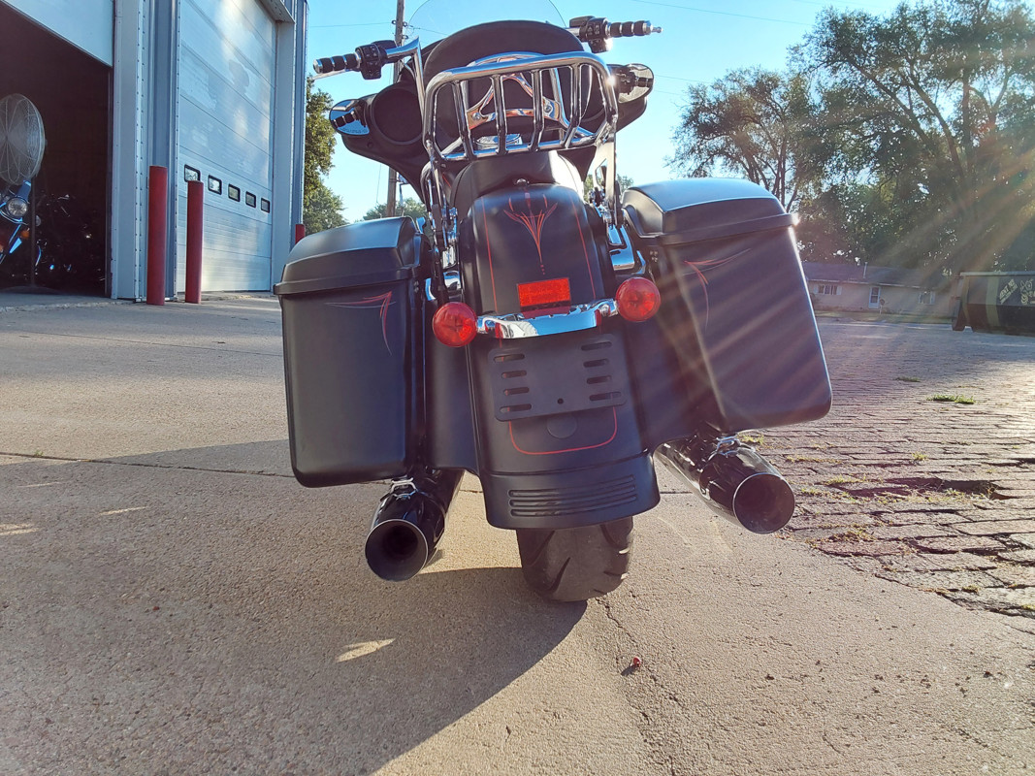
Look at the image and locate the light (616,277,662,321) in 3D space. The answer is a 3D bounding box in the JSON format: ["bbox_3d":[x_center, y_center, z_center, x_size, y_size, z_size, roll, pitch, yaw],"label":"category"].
[{"bbox_3d":[0.170,-0.127,1.200,0.062,0.062,0.065,-8,7,0],"label":"light"}]

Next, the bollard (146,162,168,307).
[{"bbox_3d":[-2.925,-1.231,6.785,0.131,1.091,0.131,3,7,-4],"label":"bollard"}]

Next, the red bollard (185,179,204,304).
[{"bbox_3d":[-2.992,-1.344,7.723,0.133,1.101,0.133,3,7,-4],"label":"red bollard"}]

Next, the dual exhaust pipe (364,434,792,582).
[{"bbox_3d":[0.090,0.169,1.574,0.630,0.130,0.700,-8,7,0],"label":"dual exhaust pipe"}]

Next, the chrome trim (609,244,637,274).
[{"bbox_3d":[0.175,-0.215,1.400,0.042,0.045,0.070,-8,7,0],"label":"chrome trim"}]

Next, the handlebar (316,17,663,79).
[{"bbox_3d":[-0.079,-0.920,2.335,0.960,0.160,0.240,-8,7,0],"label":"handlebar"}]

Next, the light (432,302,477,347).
[{"bbox_3d":[-0.089,-0.092,1.200,0.062,0.062,0.065,-8,7,0],"label":"light"}]

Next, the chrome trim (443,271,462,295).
[{"bbox_3d":[-0.107,-0.176,1.400,0.032,0.045,0.070,-8,7,0],"label":"chrome trim"}]

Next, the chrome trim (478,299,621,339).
[{"bbox_3d":[0.041,-0.097,1.190,0.200,0.040,0.070,-8,7,0],"label":"chrome trim"}]

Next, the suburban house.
[{"bbox_3d":[33.607,-9.716,81.873,14.800,4.600,8.500,3,7,-6],"label":"suburban house"}]

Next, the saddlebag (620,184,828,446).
[{"bbox_3d":[0.322,-0.171,1.487,0.220,0.400,0.600,-8,7,0],"label":"saddlebag"}]

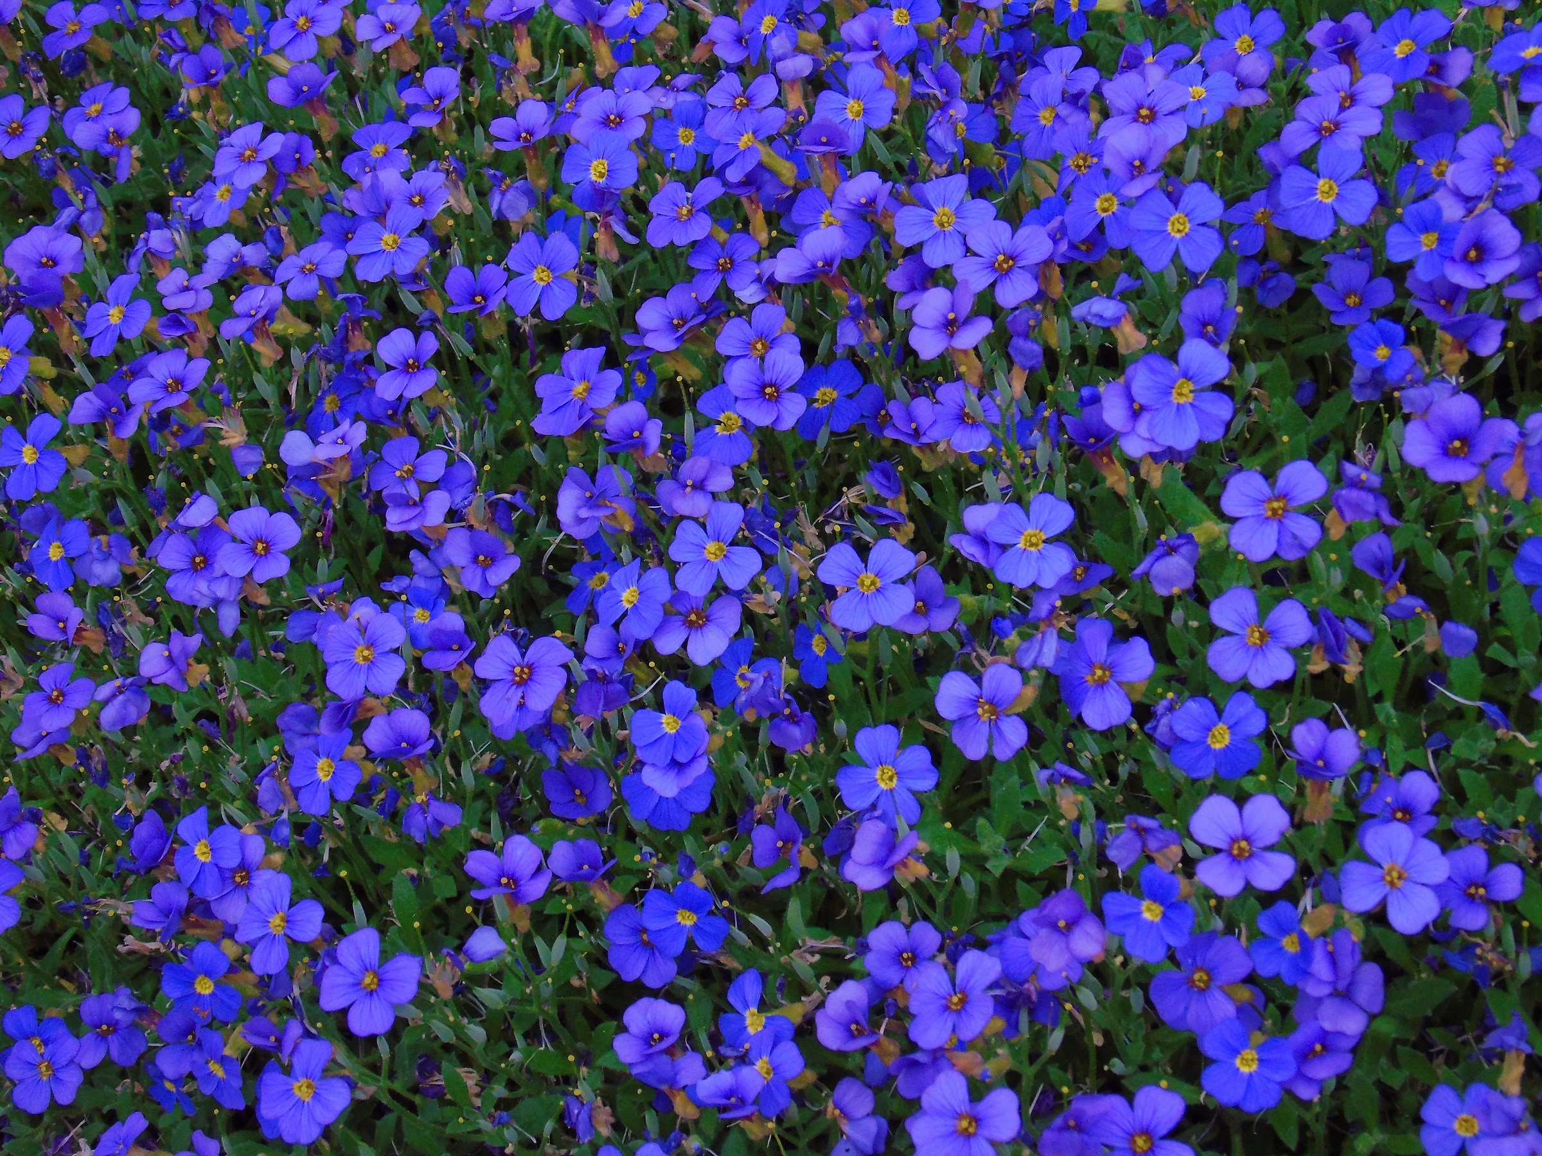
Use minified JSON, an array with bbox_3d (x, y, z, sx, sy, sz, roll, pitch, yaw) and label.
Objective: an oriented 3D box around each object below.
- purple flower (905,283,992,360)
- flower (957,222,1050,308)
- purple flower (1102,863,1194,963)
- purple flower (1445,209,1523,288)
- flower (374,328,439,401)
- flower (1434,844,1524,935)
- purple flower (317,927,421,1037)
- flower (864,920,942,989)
[{"bbox_3d":[0.042,-0.059,0.647,0.021,0.009,0.021,0,65,25],"label":"purple flower"},{"bbox_3d":[0.051,-0.068,0.600,0.021,0.008,0.020,0,66,0],"label":"flower"},{"bbox_3d":[0.072,0.064,0.530,0.018,0.007,0.019,0,84,6],"label":"purple flower"},{"bbox_3d":[0.163,-0.074,0.631,0.018,0.009,0.020,0,64,4],"label":"purple flower"},{"bbox_3d":[-0.102,-0.060,0.779,0.018,0.009,0.021,0,73,2],"label":"flower"},{"bbox_3d":[0.141,0.063,0.557,0.018,0.007,0.018,0,69,19],"label":"flower"},{"bbox_3d":[-0.081,0.081,0.555,0.021,0.008,0.022,0,78,3],"label":"purple flower"},{"bbox_3d":[0.028,0.080,0.586,0.016,0.007,0.017,0,60,6],"label":"flower"}]

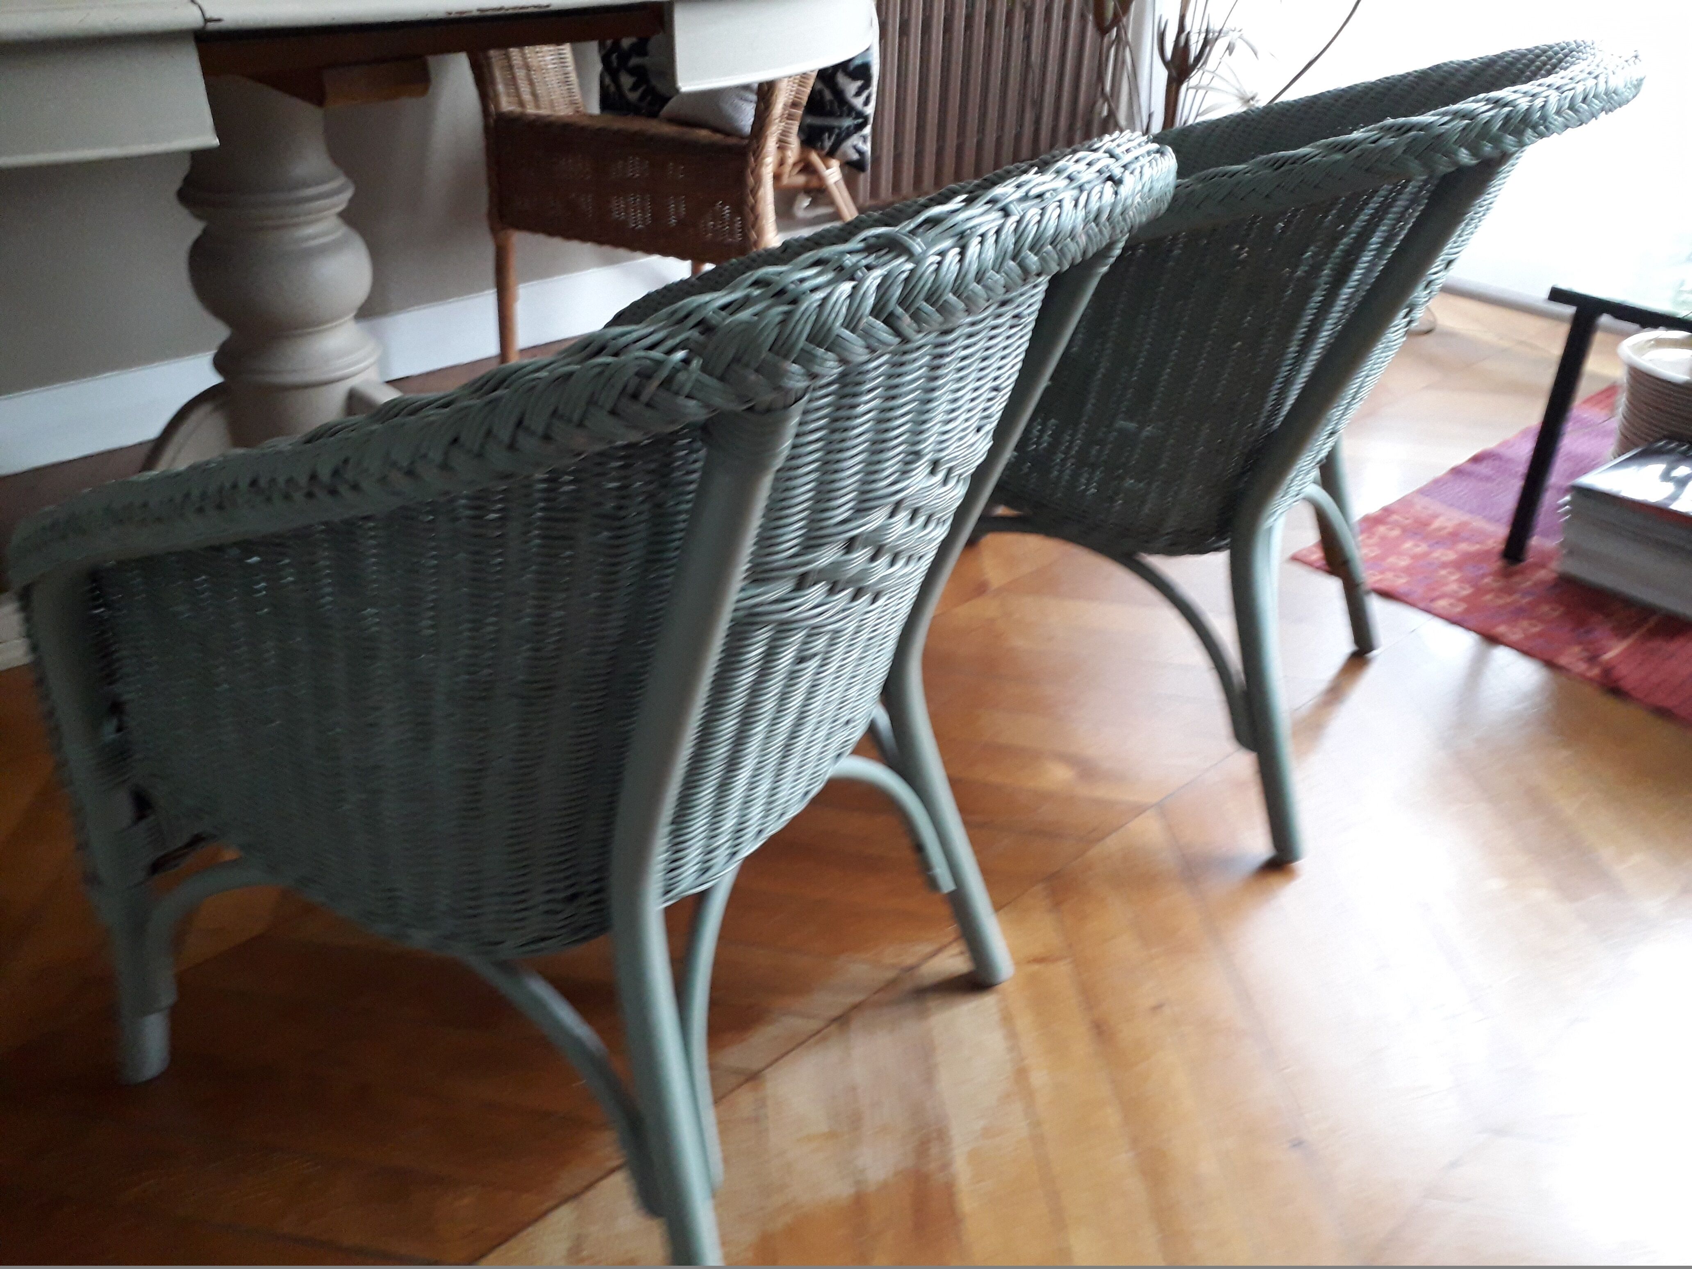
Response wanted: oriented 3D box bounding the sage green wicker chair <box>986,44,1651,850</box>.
[{"bbox_3d":[0.388,-0.251,1.441,0.626,0.745,0.653,18,36,23],"label":"sage green wicker chair"}]

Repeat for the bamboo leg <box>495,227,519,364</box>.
[{"bbox_3d":[-0.585,-0.554,2.290,0.032,0.291,0.032,17,33,17],"label":"bamboo leg"}]

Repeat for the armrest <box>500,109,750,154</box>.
[{"bbox_3d":[-0.354,-0.803,2.108,0.428,0.045,0.055,14,34,18],"label":"armrest"}]

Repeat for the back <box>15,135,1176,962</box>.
[{"bbox_3d":[-0.119,-0.092,0.891,0.552,0.455,0.653,21,37,27],"label":"back"}]

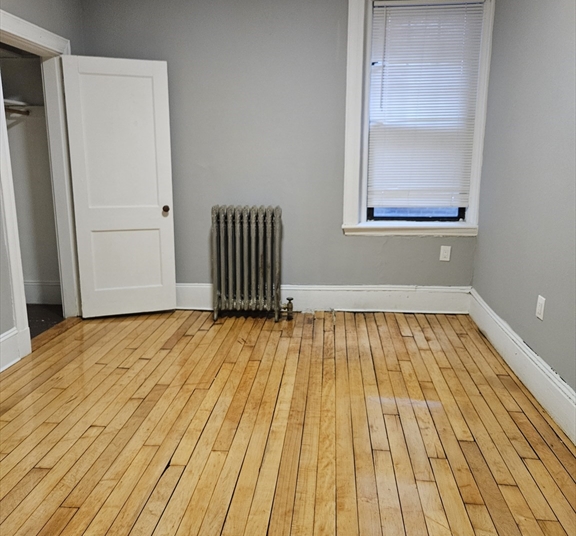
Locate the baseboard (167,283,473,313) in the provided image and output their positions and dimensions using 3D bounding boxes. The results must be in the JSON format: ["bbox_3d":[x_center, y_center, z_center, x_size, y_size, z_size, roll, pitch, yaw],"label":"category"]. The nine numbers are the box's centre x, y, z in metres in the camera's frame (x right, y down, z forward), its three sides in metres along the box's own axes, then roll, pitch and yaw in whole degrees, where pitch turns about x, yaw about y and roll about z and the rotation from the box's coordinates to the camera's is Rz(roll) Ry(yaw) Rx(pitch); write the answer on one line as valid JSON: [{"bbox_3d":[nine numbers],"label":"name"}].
[{"bbox_3d":[0.153,0.258,4.338,2.723,0.234,0.022,1,13,5],"label":"baseboard"}]

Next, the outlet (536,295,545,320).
[{"bbox_3d":[1.388,0.220,2.807,0.008,0.120,0.080,1,13,5],"label":"outlet"}]

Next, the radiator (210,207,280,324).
[{"bbox_3d":[-0.312,-0.042,4.121,0.544,0.917,0.238,1,13,5],"label":"radiator"}]

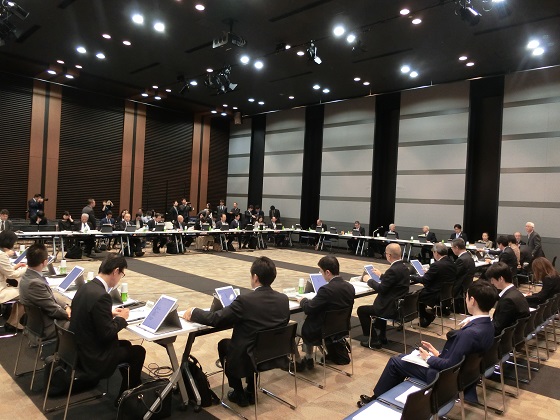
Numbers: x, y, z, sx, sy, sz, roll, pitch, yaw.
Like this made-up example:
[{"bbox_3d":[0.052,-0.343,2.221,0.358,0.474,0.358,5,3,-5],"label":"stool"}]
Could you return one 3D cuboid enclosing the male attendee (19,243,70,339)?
[{"bbox_3d":[-2.096,0.936,3.818,0.500,1.270,0.770,4,1,43],"label":"male attendee"}]

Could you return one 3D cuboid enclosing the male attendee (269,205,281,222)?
[{"bbox_3d":[-0.261,0.669,18.211,0.520,1.650,0.420,3,1,30],"label":"male attendee"}]

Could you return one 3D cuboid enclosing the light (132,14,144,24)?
[{"bbox_3d":[-3.634,-4.888,10.387,0.240,0.060,0.240,3,1,42],"label":"light"}]

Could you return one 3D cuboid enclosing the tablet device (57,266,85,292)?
[{"bbox_3d":[-2.362,0.774,4.571,0.230,0.305,0.015,4,-40,45],"label":"tablet device"}]

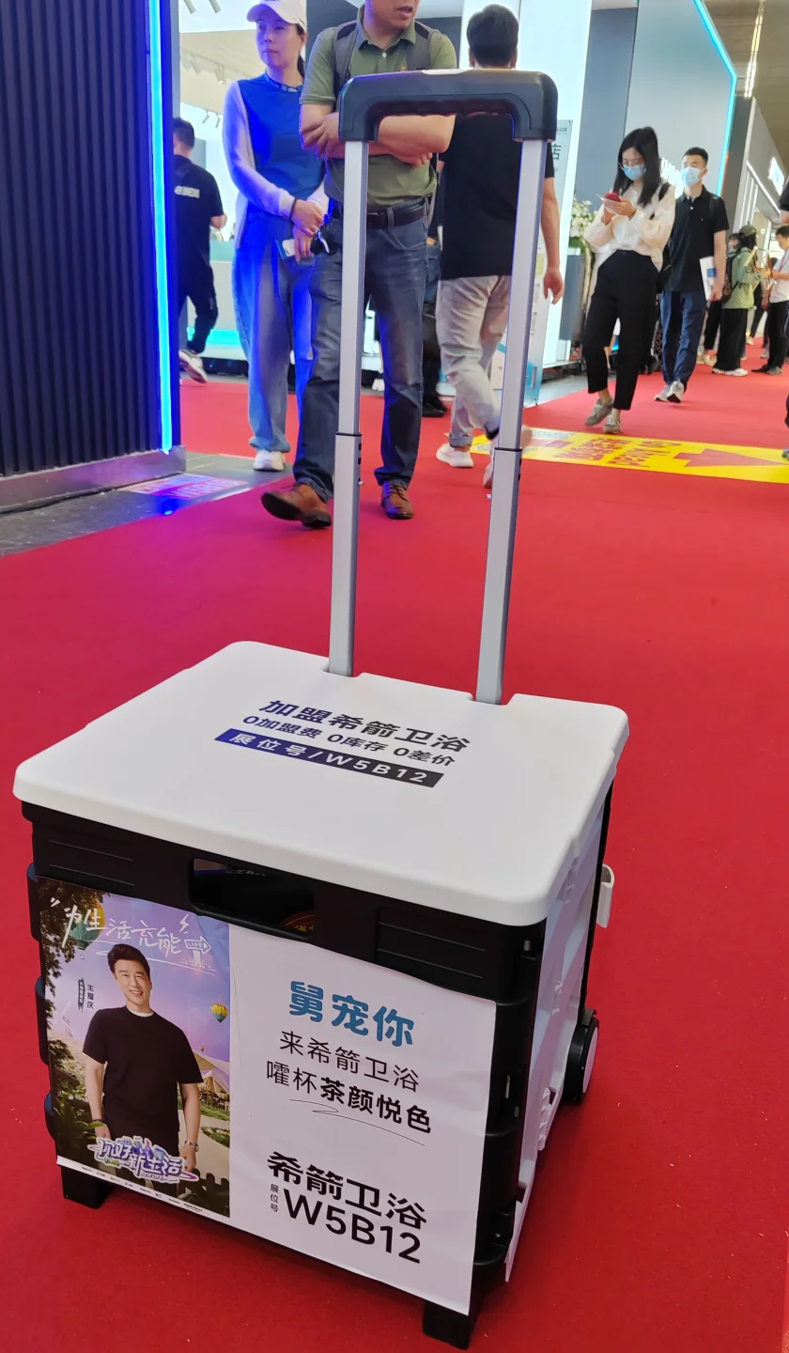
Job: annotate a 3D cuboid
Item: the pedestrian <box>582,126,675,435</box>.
[{"bbox_3d":[1.372,-2.247,6.083,0.480,1.620,0.420,13,22,25],"label":"pedestrian"}]

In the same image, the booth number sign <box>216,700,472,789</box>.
[{"bbox_3d":[-0.039,0.055,0.904,0.204,0.006,0.109,10,21,19],"label":"booth number sign"}]

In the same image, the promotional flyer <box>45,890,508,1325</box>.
[{"bbox_3d":[-0.109,0.315,0.796,0.365,0.280,0.010,10,21,19],"label":"promotional flyer"}]

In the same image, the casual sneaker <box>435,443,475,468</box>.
[{"bbox_3d":[0.279,-1.021,4.786,0.105,0.105,0.275,-9,23,-28],"label":"casual sneaker"}]

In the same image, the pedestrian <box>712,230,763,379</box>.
[{"bbox_3d":[3.811,-4.169,11.713,0.500,1.570,0.450,6,21,9],"label":"pedestrian"}]

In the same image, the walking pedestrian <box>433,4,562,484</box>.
[{"bbox_3d":[0.399,-1.691,4.268,0.520,1.730,0.520,-3,21,-16],"label":"walking pedestrian"}]

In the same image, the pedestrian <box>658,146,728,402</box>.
[{"bbox_3d":[2.293,-3.045,8.097,0.500,1.790,0.430,14,23,28],"label":"pedestrian"}]

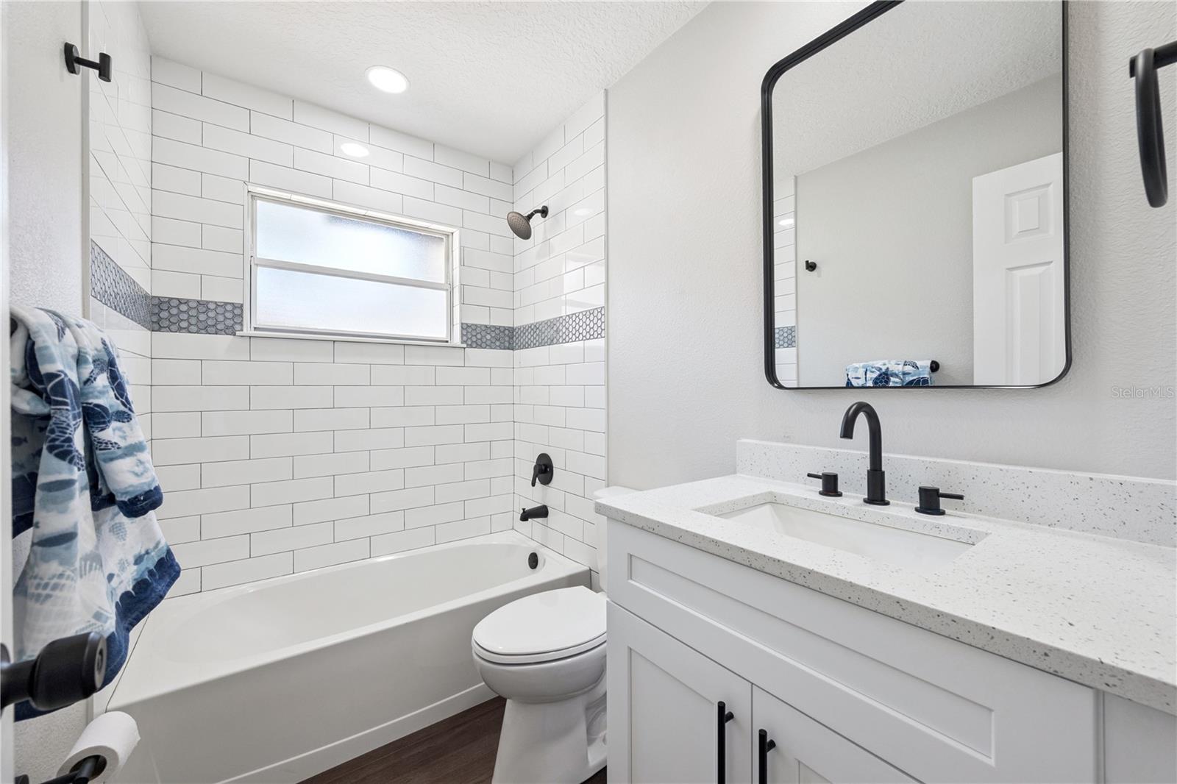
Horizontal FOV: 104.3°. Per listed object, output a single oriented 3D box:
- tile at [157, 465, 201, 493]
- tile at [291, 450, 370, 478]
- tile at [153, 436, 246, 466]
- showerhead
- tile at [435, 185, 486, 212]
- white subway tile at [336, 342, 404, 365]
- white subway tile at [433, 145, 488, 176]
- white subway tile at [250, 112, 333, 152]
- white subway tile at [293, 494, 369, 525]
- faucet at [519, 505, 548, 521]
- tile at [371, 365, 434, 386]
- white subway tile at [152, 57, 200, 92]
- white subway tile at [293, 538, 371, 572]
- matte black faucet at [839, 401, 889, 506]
[{"bbox_3d":[-1.579,0.327,1.757,0.142,0.100,0.010,0,0,-37],"label":"tile"},{"bbox_3d":[-1.155,0.328,2.076,0.303,0.099,0.009,0,0,-36],"label":"tile"},{"bbox_3d":[-1.521,0.227,1.809,0.294,0.099,0.009,0,0,-36],"label":"tile"},{"bbox_3d":[-0.303,-0.858,2.275,0.196,0.180,0.147,0,0,-36],"label":"showerhead"},{"bbox_3d":[-0.667,-1.019,2.433,0.302,0.099,0.010,0,0,-36],"label":"tile"},{"bbox_3d":[-1.034,-0.179,2.169,0.303,0.099,0.009,0,0,-36],"label":"white subway tile"},{"bbox_3d":[-0.674,-1.230,2.452,0.304,0.098,0.010,0,0,-36],"label":"white subway tile"},{"bbox_3d":[-1.286,-1.123,1.991,0.301,0.099,0.009,0,0,-36],"label":"white subway tile"},{"bbox_3d":[-1.153,0.529,2.072,0.301,0.099,0.009,0,0,-36],"label":"white subway tile"},{"bbox_3d":[-0.277,0.606,2.276,0.140,0.066,0.064,0,0,-36],"label":"faucet"},{"bbox_3d":[-0.911,-0.080,2.254,0.301,0.099,0.009,0,0,-36],"label":"tile"},{"bbox_3d":[-1.586,-1.217,1.765,0.142,0.095,0.010,0,0,-36],"label":"white subway tile"},{"bbox_3d":[-1.152,0.732,2.071,0.301,0.099,0.009,0,0,-36],"label":"white subway tile"},{"bbox_3d":[0.593,0.134,0.986,0.178,0.226,0.056,0,0,-36],"label":"matte black faucet"}]

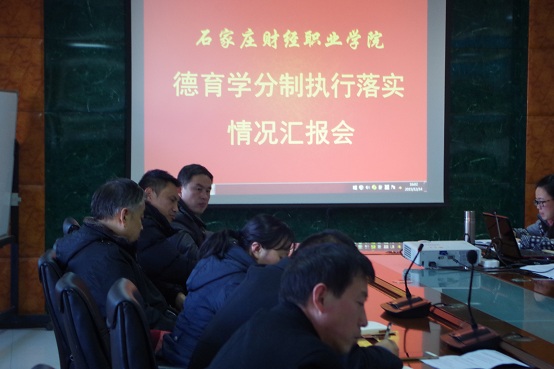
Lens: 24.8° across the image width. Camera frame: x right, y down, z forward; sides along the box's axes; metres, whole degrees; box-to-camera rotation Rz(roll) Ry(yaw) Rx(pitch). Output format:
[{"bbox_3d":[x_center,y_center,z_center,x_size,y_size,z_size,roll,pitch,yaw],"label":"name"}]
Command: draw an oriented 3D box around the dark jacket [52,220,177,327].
[{"bbox_3d":[-0.600,0.431,4.660,0.500,0.660,0.520,-1,4,-19],"label":"dark jacket"}]

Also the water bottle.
[{"bbox_3d":[1.112,0.251,7.250,0.064,0.215,0.064,0,3,-11],"label":"water bottle"}]

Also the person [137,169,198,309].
[{"bbox_3d":[-0.400,0.558,5.500,0.800,1.280,0.550,0,3,-8],"label":"person"}]

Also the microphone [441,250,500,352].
[{"bbox_3d":[0.645,0.382,4.160,0.175,0.312,0.160,0,3,-11],"label":"microphone"}]

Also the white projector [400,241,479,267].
[{"bbox_3d":[0.835,0.354,6.390,0.315,0.084,0.255,0,8,-11],"label":"white projector"}]

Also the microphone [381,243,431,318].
[{"bbox_3d":[0.490,0.362,4.870,0.175,0.264,0.155,0,3,-11],"label":"microphone"}]

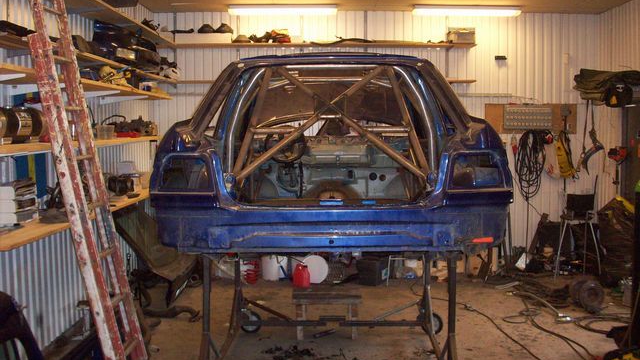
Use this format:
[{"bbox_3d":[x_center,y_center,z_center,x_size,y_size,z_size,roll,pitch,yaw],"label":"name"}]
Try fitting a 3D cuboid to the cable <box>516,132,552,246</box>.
[{"bbox_3d":[2.584,0.102,8.304,0.430,1.410,0.150,0,5,1],"label":"cable"}]

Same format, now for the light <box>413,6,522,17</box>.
[{"bbox_3d":[1.683,-1.938,7.869,1.240,0.090,0.190,0,5,1],"label":"light"}]

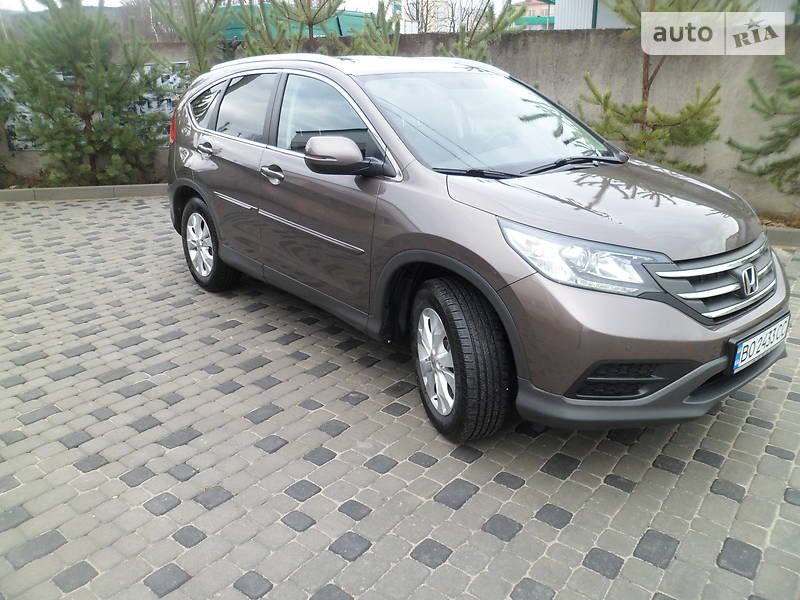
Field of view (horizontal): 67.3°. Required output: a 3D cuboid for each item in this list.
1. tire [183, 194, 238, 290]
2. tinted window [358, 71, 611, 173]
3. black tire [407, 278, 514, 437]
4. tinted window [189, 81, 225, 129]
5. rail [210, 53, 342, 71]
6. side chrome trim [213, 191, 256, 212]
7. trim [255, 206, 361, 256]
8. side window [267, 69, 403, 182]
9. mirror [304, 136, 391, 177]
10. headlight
[{"bbox_3d":[-1.422,-0.434,4.536,0.230,0.715,0.715,-14,24,-37],"label":"tire"},{"bbox_3d":[0.511,-0.990,3.204,1.440,0.140,0.900,-14,54,-37],"label":"tinted window"},{"bbox_3d":[0.256,0.242,2.593,0.235,0.715,0.715,-5,19,-16],"label":"black tire"},{"bbox_3d":[-1.410,-1.403,4.319,0.060,0.320,0.630,6,12,-35],"label":"tinted window"},{"bbox_3d":[-0.833,-1.474,3.769,0.070,0.110,1.720,-14,24,-37],"label":"rail"},{"bbox_3d":[-1.056,-0.631,3.826,0.030,0.060,0.600,-14,24,-37],"label":"side chrome trim"},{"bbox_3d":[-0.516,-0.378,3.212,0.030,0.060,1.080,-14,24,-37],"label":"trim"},{"bbox_3d":[-0.344,-0.930,3.082,0.080,0.520,1.200,5,12,-42],"label":"side window"},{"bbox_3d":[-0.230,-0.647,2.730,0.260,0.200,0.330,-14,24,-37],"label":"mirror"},{"bbox_3d":[0.652,-0.159,2.243,0.390,0.270,0.540,-14,24,-37],"label":"headlight"}]

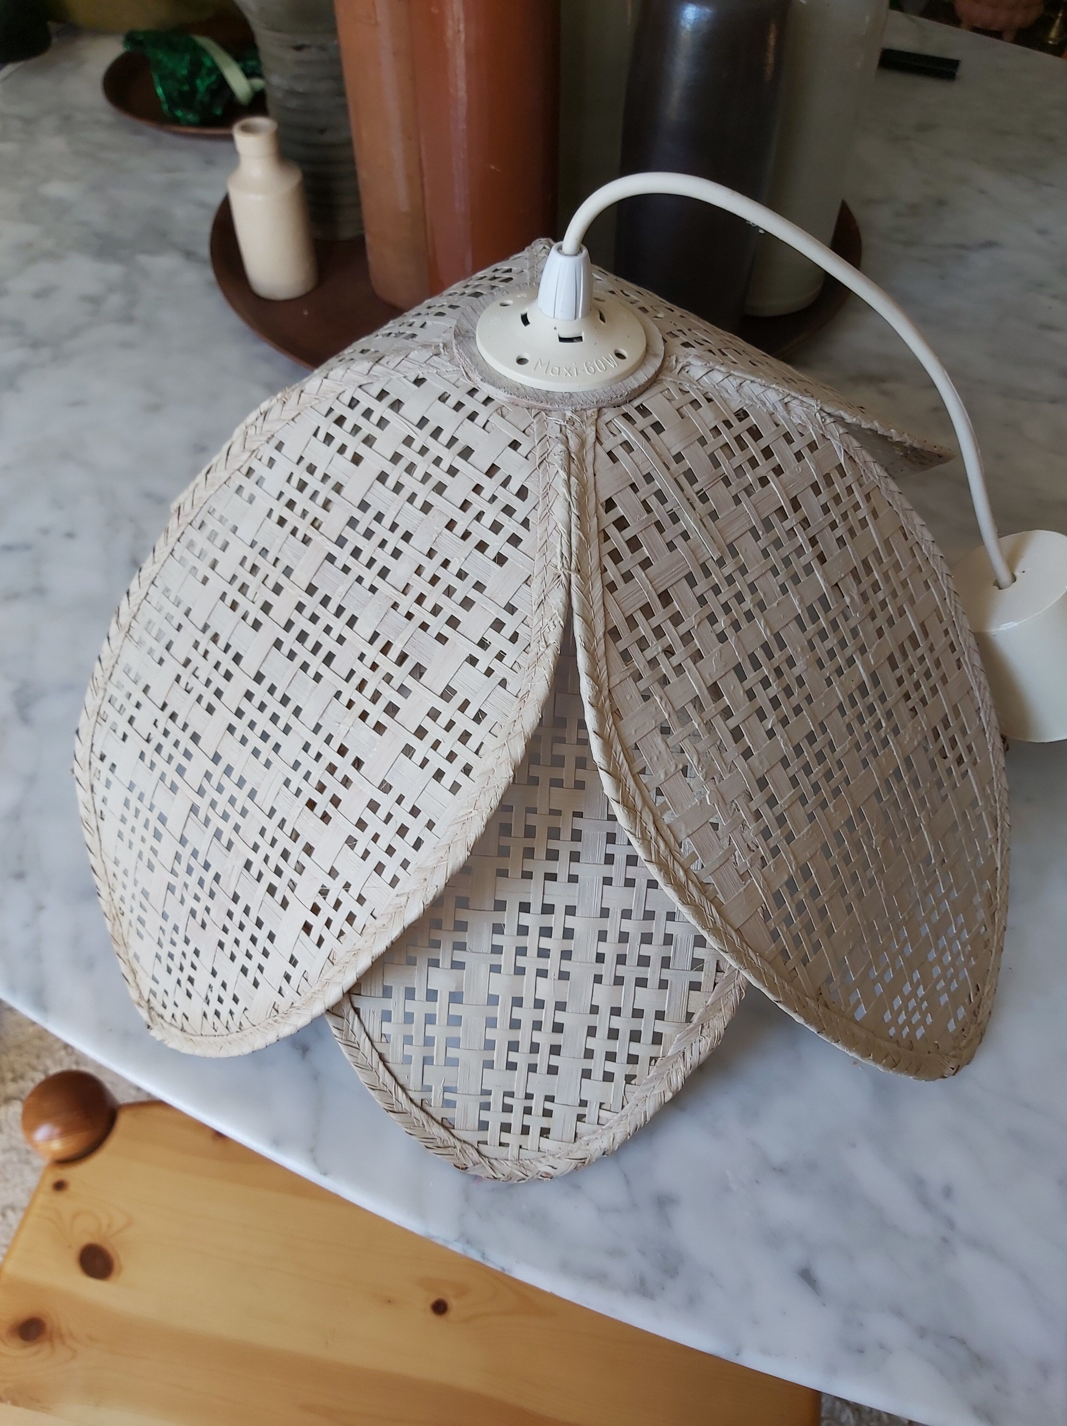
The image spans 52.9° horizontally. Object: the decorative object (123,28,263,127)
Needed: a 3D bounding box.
[{"bbox_3d":[-0.279,-0.524,0.887,0.135,0.050,0.100,0,51,0],"label":"decorative object"}]

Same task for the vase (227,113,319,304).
[{"bbox_3d":[-0.170,-0.325,0.691,0.047,0.101,0.047,0,51,0],"label":"vase"}]

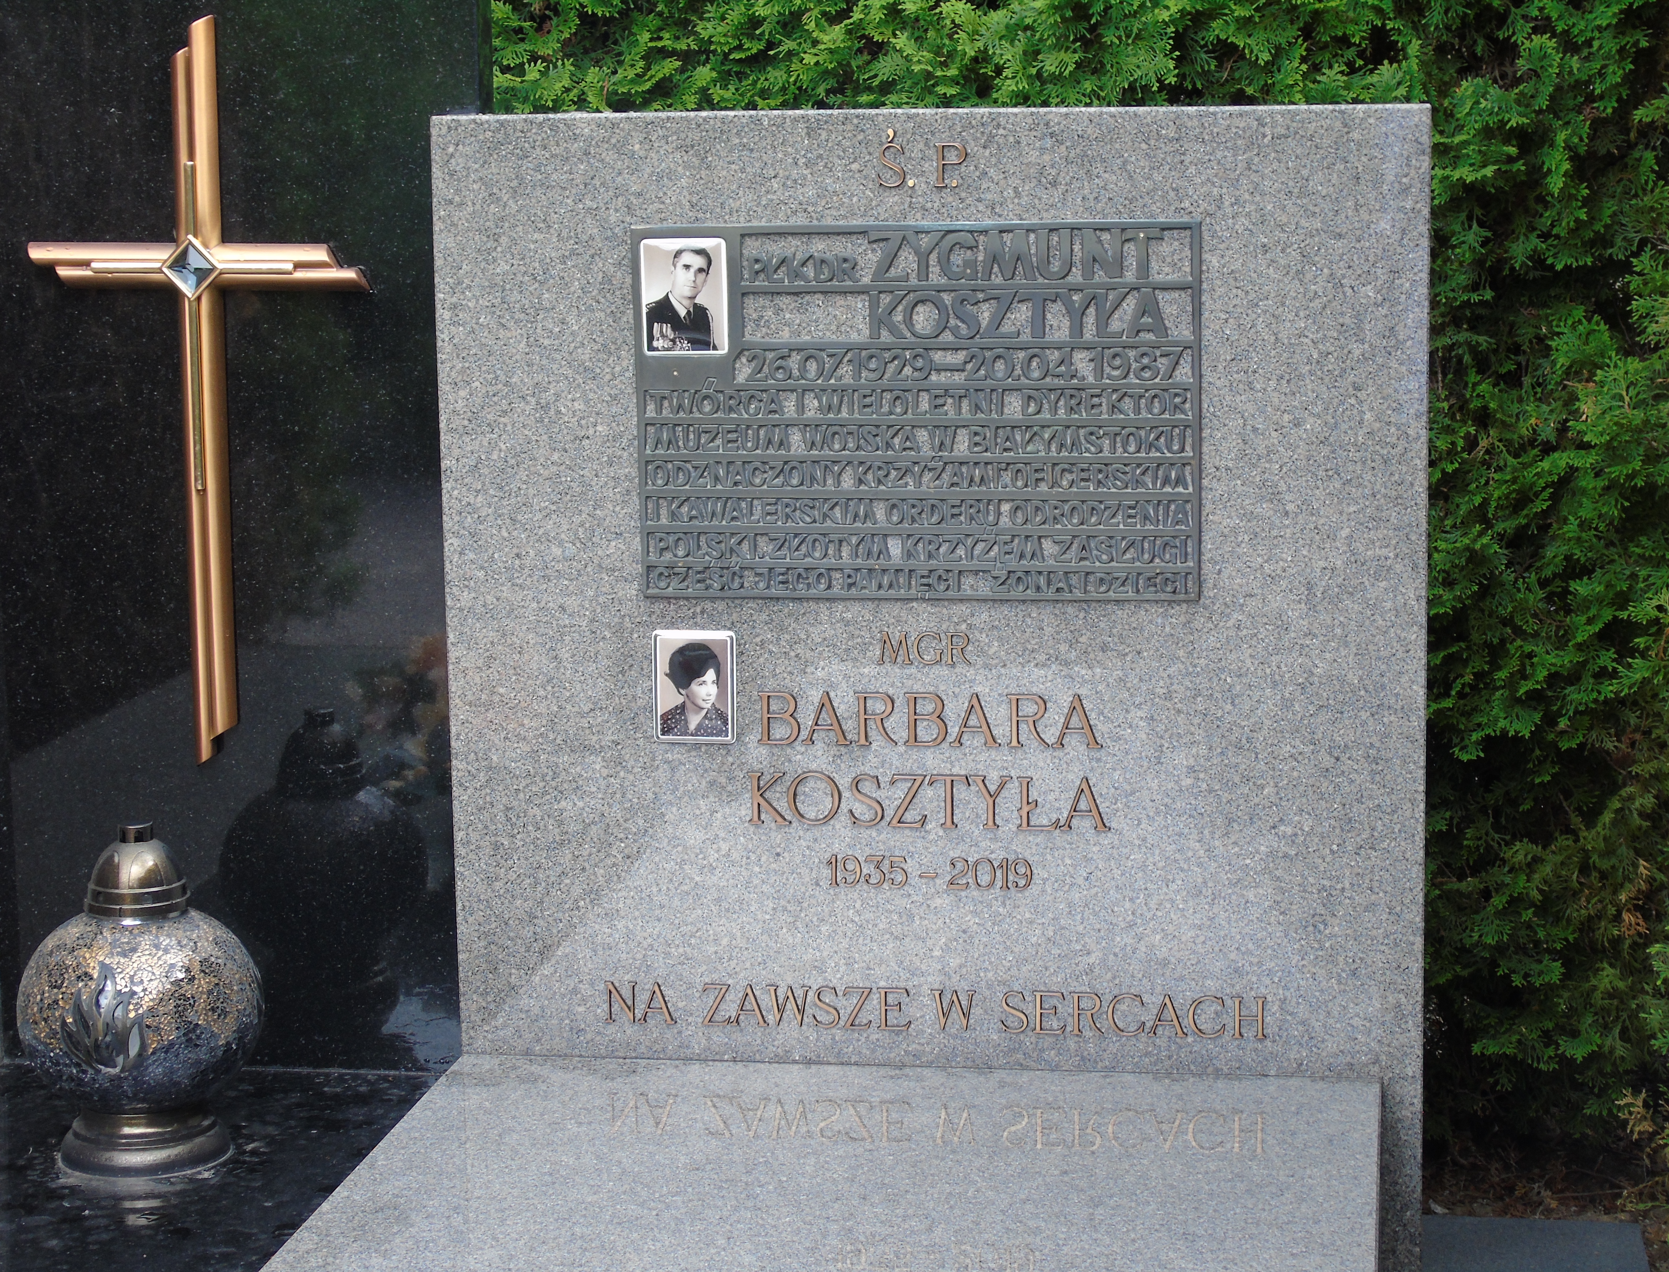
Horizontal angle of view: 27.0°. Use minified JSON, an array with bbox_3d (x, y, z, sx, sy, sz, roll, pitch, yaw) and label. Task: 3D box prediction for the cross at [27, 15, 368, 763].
[{"bbox_3d":[-0.648,-0.245,3.574,0.362,0.773,0.042,1,10,8],"label":"cross"}]

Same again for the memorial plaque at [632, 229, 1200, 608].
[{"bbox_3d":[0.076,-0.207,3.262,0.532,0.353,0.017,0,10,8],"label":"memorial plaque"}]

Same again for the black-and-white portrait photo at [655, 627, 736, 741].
[{"bbox_3d":[-0.133,0.049,3.339,0.081,0.109,0.013,0,10,8],"label":"black-and-white portrait photo"}]

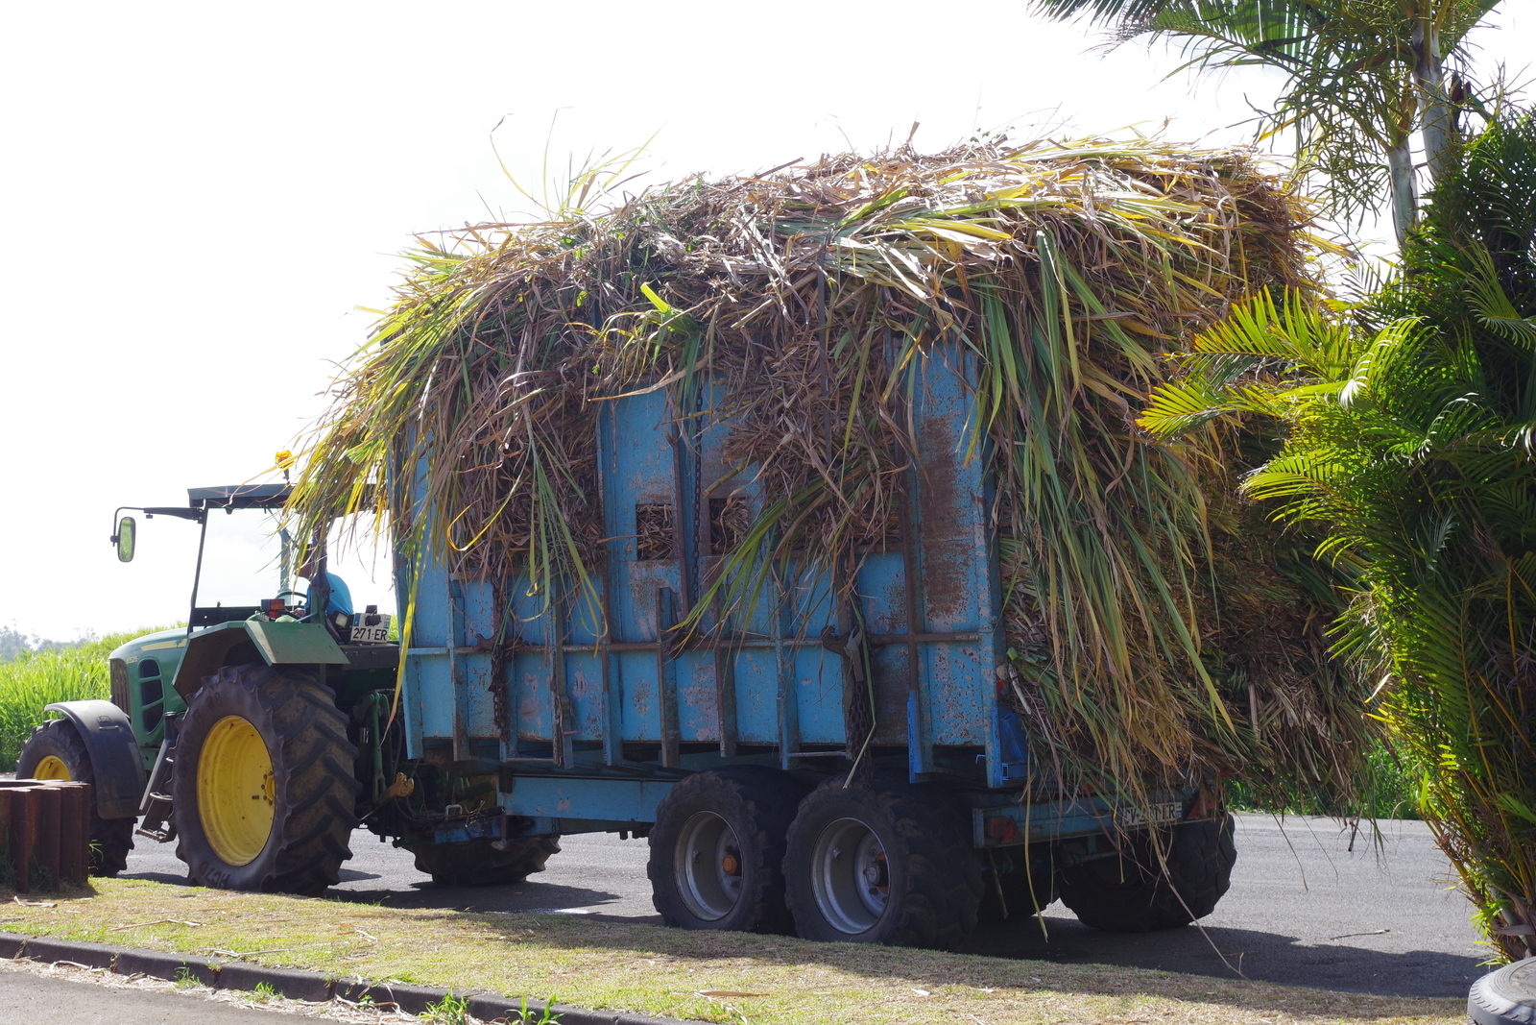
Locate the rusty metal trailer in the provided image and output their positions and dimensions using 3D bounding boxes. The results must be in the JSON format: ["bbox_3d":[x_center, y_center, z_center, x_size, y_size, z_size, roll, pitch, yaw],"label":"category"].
[{"bbox_3d":[0.025,0.820,16.390,2.550,3.310,6.300,-1,-3,-40],"label":"rusty metal trailer"}]

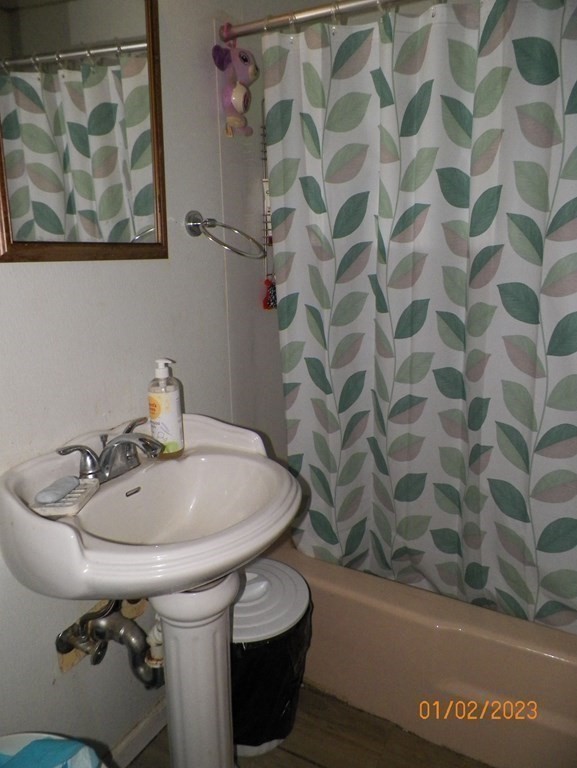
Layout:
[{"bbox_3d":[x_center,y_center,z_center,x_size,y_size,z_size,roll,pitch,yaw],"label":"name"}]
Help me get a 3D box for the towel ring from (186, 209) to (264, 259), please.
[{"bbox_3d":[-0.152,-0.370,1.373,0.196,0.122,0.174,7,16,29],"label":"towel ring"}]

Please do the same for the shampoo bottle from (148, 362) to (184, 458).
[{"bbox_3d":[-0.275,0.054,1.245,0.072,0.222,0.071,-1,14,0],"label":"shampoo bottle"}]

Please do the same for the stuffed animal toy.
[{"bbox_3d":[-0.125,-0.751,1.426,0.098,0.212,0.126,7,16,29],"label":"stuffed animal toy"}]

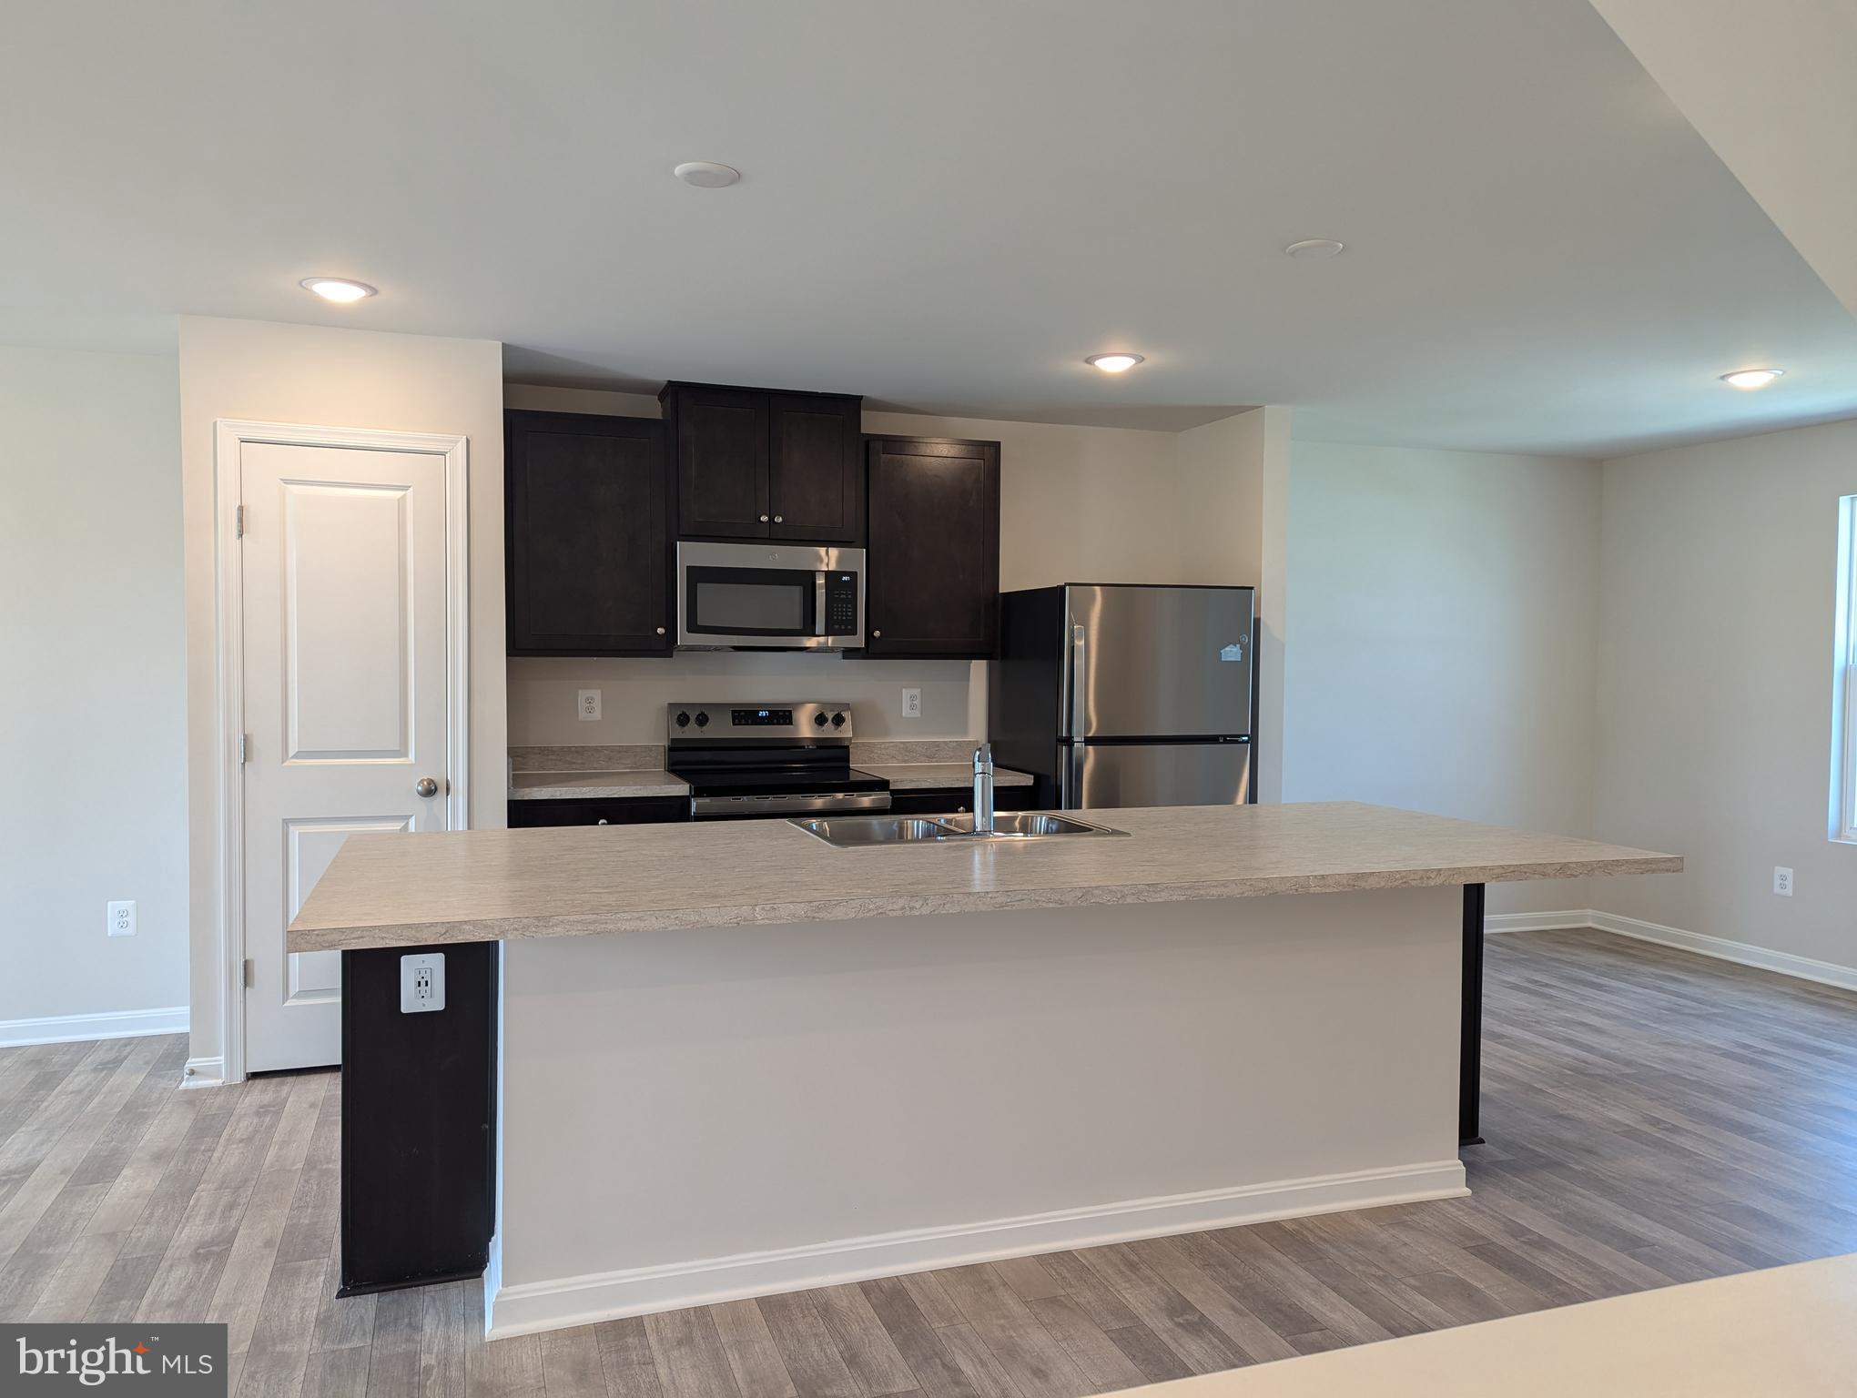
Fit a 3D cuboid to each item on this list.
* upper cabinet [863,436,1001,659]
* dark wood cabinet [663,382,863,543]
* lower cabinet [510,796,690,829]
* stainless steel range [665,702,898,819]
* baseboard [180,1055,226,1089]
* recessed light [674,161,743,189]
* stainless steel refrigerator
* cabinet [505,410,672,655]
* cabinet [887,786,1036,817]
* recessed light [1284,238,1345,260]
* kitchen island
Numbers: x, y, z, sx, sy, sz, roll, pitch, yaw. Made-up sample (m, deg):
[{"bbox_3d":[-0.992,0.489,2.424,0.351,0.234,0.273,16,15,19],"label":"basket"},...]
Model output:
[{"bbox_3d":[-0.035,-0.617,5.429,0.600,0.907,0.328,0,2,-19],"label":"upper cabinet"},{"bbox_3d":[-0.674,-0.914,5.194,0.780,0.608,0.338,0,2,-19],"label":"dark wood cabinet"},{"bbox_3d":[-1.274,0.781,4.881,0.623,0.884,0.633,0,2,-19],"label":"lower cabinet"},{"bbox_3d":[-0.600,0.628,5.079,0.757,1.193,0.685,0,2,-19],"label":"stainless steel range"},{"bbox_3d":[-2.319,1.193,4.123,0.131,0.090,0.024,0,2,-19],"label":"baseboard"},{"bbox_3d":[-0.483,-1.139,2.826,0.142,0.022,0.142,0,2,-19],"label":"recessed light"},{"bbox_3d":[0.800,0.382,5.458,0.838,1.685,0.795,0,2,-19],"label":"stainless steel refrigerator"},{"bbox_3d":[-1.320,-0.613,4.986,0.613,0.907,0.328,0,2,-19],"label":"cabinet"},{"bbox_3d":[0.023,0.783,5.343,0.581,0.877,0.628,0,2,-19],"label":"cabinet"},{"bbox_3d":[0.996,-1.154,3.328,0.142,0.015,0.142,0,2,0],"label":"recessed light"},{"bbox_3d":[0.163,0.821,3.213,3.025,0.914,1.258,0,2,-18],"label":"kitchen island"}]

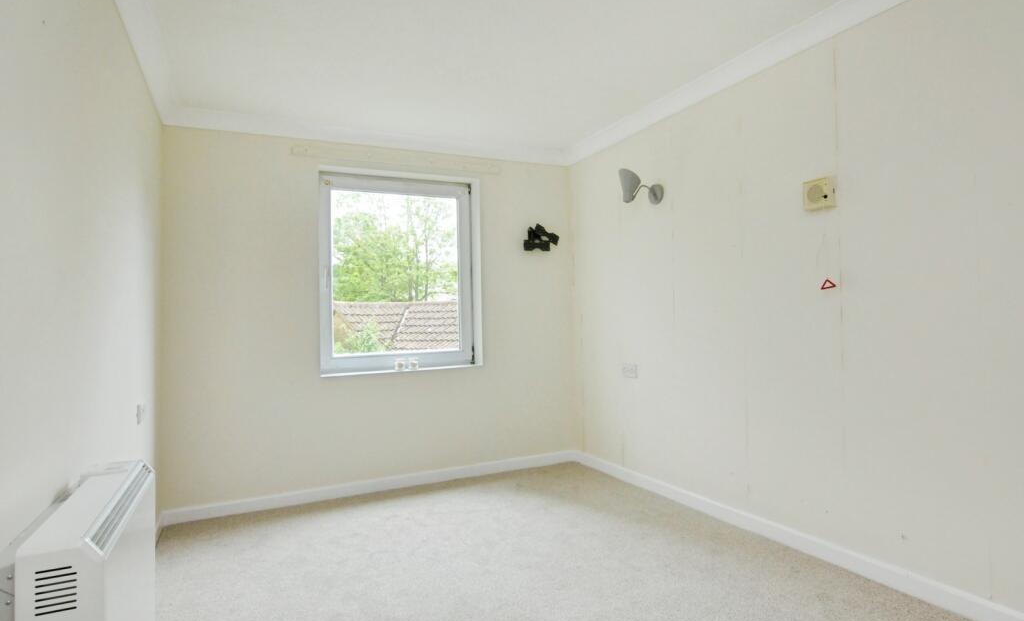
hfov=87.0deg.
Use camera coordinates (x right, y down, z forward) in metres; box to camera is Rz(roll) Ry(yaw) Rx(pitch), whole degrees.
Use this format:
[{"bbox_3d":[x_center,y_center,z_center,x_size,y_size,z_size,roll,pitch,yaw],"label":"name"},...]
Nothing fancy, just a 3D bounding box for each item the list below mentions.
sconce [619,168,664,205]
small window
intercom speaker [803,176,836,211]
[{"bbox_3d":[0.774,-0.749,3.264,0.240,0.215,0.150,-1,-1,-26],"label":"sconce"},{"bbox_3d":[-0.759,-0.257,3.730,1.083,1.327,0.100,-1,-1,-24],"label":"small window"},{"bbox_3d":[1.367,-0.513,2.397,0.035,0.128,0.129,-1,-1,-27],"label":"intercom speaker"}]

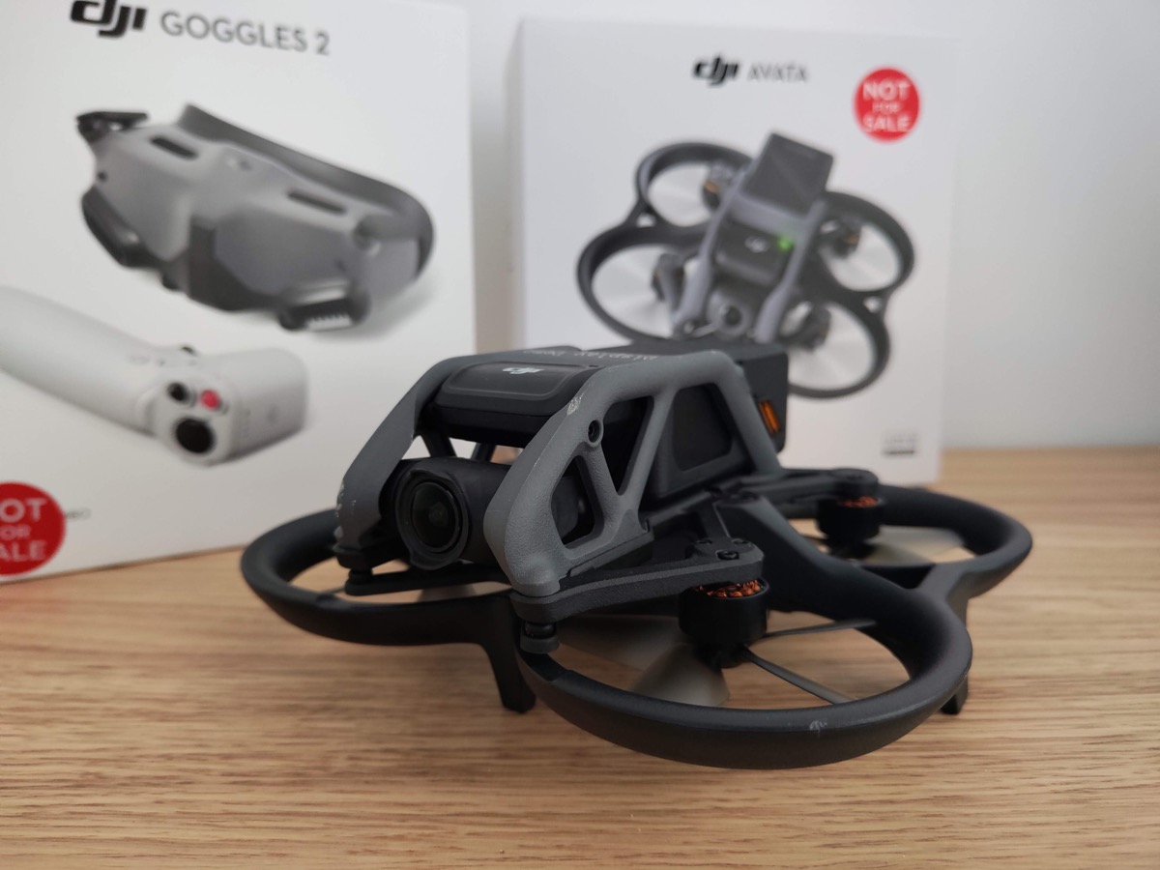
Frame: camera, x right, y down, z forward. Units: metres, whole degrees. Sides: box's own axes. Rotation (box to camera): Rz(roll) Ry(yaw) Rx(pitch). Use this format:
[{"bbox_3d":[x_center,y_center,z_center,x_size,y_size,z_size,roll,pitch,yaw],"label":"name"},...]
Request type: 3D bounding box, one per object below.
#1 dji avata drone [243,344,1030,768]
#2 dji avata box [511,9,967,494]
[{"bbox_3d":[0.019,0.017,0.225,0.180,0.080,0.180,6,12,35],"label":"dji avata drone"},{"bbox_3d":[0.071,-0.084,0.421,0.207,0.213,0.087,-2,9,-9],"label":"dji avata box"}]

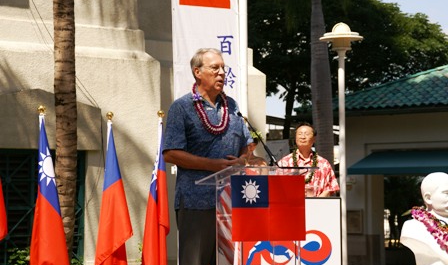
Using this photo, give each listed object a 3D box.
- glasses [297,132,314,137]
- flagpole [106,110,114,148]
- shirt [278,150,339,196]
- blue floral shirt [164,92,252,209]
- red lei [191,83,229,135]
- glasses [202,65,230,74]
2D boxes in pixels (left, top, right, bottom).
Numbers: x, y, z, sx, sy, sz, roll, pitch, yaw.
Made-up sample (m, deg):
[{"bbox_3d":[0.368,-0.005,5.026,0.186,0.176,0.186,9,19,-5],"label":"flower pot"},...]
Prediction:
[{"bbox_3d":[0.706,0.017,12.000,0.148,0.045,0.140,-6,-13,12],"label":"glasses"},{"bbox_3d":[-0.800,0.750,9.600,0.052,1.800,0.052,2,-2,0],"label":"flagpole"},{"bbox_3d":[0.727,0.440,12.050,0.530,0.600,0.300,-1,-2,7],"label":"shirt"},{"bbox_3d":[-0.096,0.104,8.080,0.560,0.680,0.340,0,-2,-34],"label":"blue floral shirt"},{"bbox_3d":[-0.080,-0.132,8.000,0.220,0.300,0.190,0,-2,-33],"label":"red lei"},{"bbox_3d":[-0.057,-0.361,7.980,0.140,0.045,0.142,-2,-2,42],"label":"glasses"}]

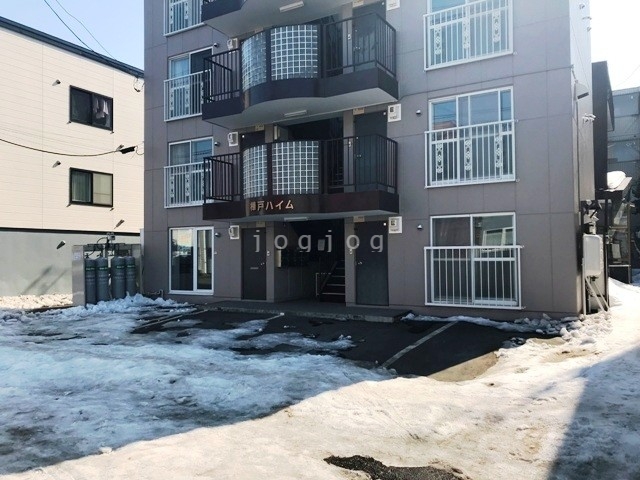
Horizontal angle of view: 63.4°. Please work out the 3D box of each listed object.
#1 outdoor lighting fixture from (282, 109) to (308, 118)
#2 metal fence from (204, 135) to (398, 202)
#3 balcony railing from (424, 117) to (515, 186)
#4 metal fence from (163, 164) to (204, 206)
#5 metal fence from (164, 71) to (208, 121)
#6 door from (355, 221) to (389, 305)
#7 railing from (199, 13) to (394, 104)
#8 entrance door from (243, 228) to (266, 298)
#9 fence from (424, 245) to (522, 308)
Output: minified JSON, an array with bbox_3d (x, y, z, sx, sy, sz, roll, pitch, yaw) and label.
[{"bbox_3d":[-0.560,-3.050,12.603,0.650,0.080,0.120,-2,-2,30],"label":"outdoor lighting fixture"},{"bbox_3d":[-0.755,-1.568,12.225,4.870,1.200,1.570,-2,-2,30],"label":"metal fence"},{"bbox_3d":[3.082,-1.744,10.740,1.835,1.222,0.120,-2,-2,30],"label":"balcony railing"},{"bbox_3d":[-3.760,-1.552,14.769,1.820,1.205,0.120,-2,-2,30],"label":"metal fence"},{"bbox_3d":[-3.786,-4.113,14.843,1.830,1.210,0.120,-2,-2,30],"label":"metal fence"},{"bbox_3d":[1.216,0.549,12.125,0.844,1.931,0.078,-1,-2,30],"label":"door"},{"bbox_3d":[-0.759,-4.128,12.287,4.860,1.200,1.570,-2,-2,30],"label":"railing"},{"bbox_3d":[-1.752,0.648,13.837,0.794,1.909,0.078,-1,-2,30],"label":"entrance door"},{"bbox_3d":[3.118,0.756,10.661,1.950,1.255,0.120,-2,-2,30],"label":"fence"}]

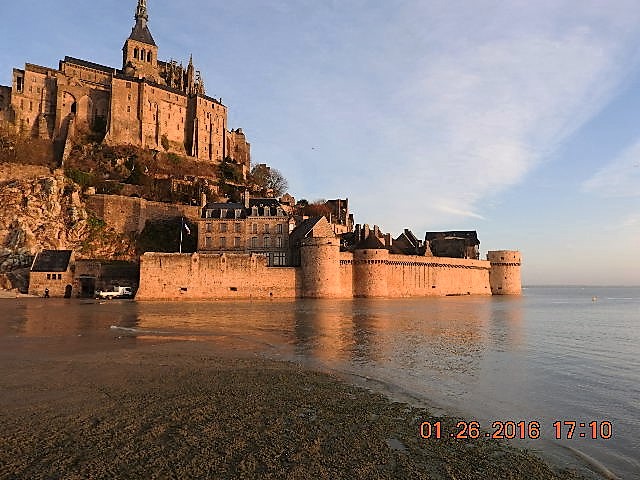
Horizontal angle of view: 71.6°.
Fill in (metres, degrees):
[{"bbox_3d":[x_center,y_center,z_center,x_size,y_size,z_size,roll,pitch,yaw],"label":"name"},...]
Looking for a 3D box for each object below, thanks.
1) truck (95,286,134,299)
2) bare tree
[{"bbox_3d":[-35.148,9.095,76.000,5.400,2.100,1.950,-1,-6,5],"label":"truck"},{"bbox_3d":[-17.414,-20.000,153.000,12.800,12.000,12.000,0,-6,0],"label":"bare tree"}]

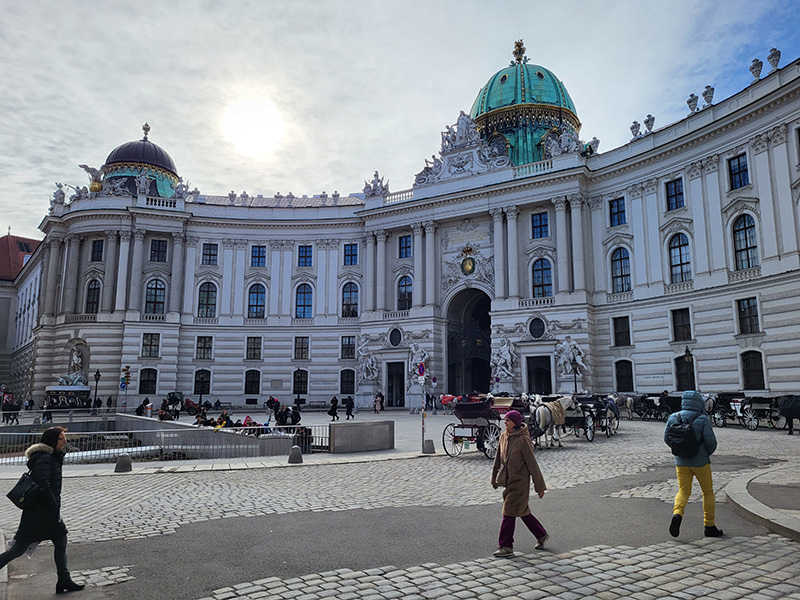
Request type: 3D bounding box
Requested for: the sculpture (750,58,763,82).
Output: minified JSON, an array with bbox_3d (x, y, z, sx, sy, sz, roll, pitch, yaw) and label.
[{"bbox_3d":[25.071,-16.111,42.223,0.800,1.820,0.800,4,-10,-20],"label":"sculpture"}]

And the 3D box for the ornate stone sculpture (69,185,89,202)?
[{"bbox_3d":[-36.832,-12.231,68.841,2.200,2.070,1.400,-4,-10,24],"label":"ornate stone sculpture"}]

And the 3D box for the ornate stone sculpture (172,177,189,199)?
[{"bbox_3d":[-24.586,-12.605,67.461,1.750,2.510,1.200,3,-10,-16],"label":"ornate stone sculpture"}]

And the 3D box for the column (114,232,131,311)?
[{"bbox_3d":[-30.887,-3.273,67.316,1.150,9.333,0.700,3,-10,-17],"label":"column"}]

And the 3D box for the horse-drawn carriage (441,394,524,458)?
[{"bbox_3d":[2.987,4.019,18.999,1.650,1.850,3.200,-7,-12,37],"label":"horse-drawn carriage"}]

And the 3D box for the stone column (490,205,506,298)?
[{"bbox_3d":[9.244,-4.421,56.124,1.050,8.600,1.050,-6,-11,32],"label":"stone column"}]

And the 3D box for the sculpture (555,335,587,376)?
[{"bbox_3d":[14.742,4.799,51.955,2.500,3.600,1.600,-6,-11,32],"label":"sculpture"}]

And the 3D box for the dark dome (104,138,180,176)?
[{"bbox_3d":[-33.321,-18.758,77.969,8.800,4.450,8.800,-1,-10,7],"label":"dark dome"}]

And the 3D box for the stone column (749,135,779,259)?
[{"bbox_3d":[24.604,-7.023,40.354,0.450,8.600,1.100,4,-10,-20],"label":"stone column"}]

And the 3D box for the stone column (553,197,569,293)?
[{"bbox_3d":[15.046,-5.193,55.730,1.300,9.137,1.300,-6,-11,32],"label":"stone column"}]

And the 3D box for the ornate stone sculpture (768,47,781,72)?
[{"bbox_3d":[26.398,-16.910,42.330,0.880,1.761,0.980,3,-10,-16],"label":"ornate stone sculpture"}]

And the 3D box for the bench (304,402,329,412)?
[{"bbox_3d":[-8.735,11.211,63.619,2.000,0.880,0.650,0,-10,-2],"label":"bench"}]

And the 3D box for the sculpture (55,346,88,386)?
[{"bbox_3d":[-33.438,6.758,61.167,2.800,4.050,2.000,-1,-10,9],"label":"sculpture"}]

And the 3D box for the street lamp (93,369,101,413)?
[{"bbox_3d":[-28.959,8.796,57.325,0.620,4.310,0.620,0,-10,0],"label":"street lamp"}]

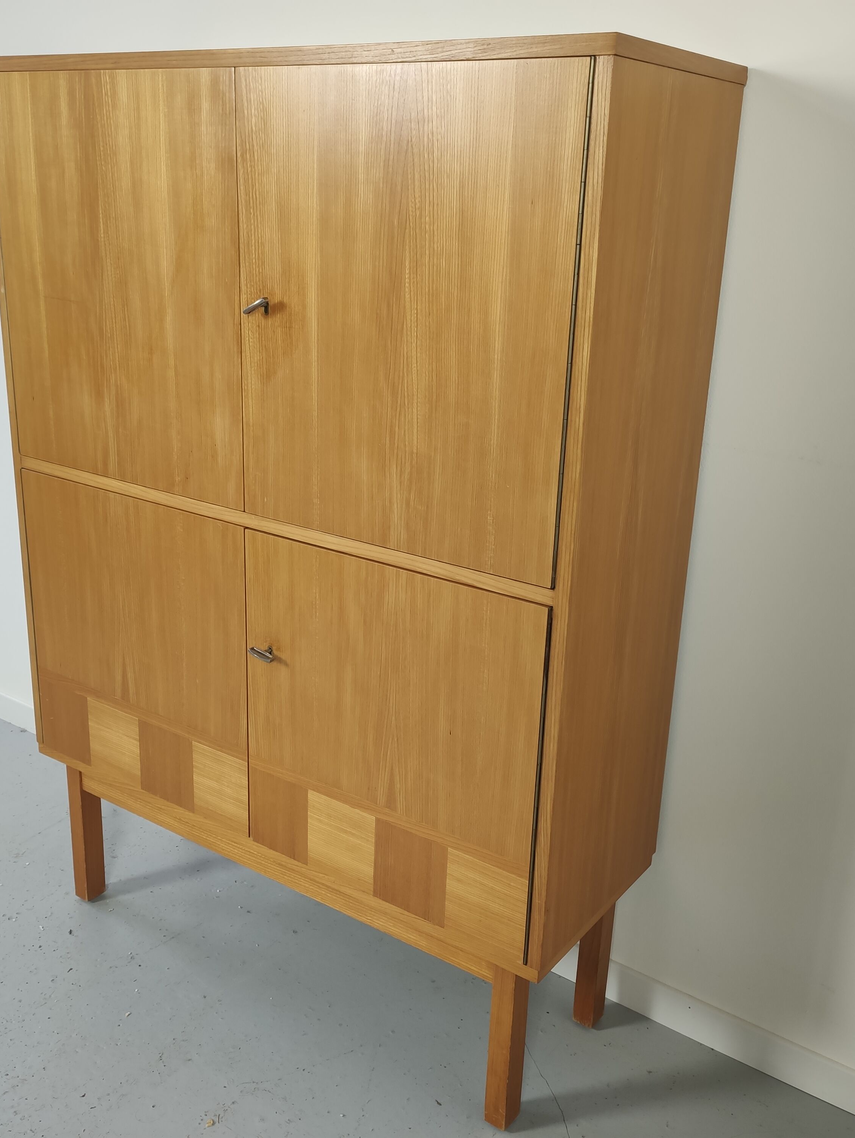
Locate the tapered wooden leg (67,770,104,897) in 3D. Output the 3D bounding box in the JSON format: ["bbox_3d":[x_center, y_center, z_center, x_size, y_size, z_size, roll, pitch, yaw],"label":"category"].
[{"bbox_3d":[-0.635,0.476,2.198,0.036,0.295,0.040,15,22,33],"label":"tapered wooden leg"}]

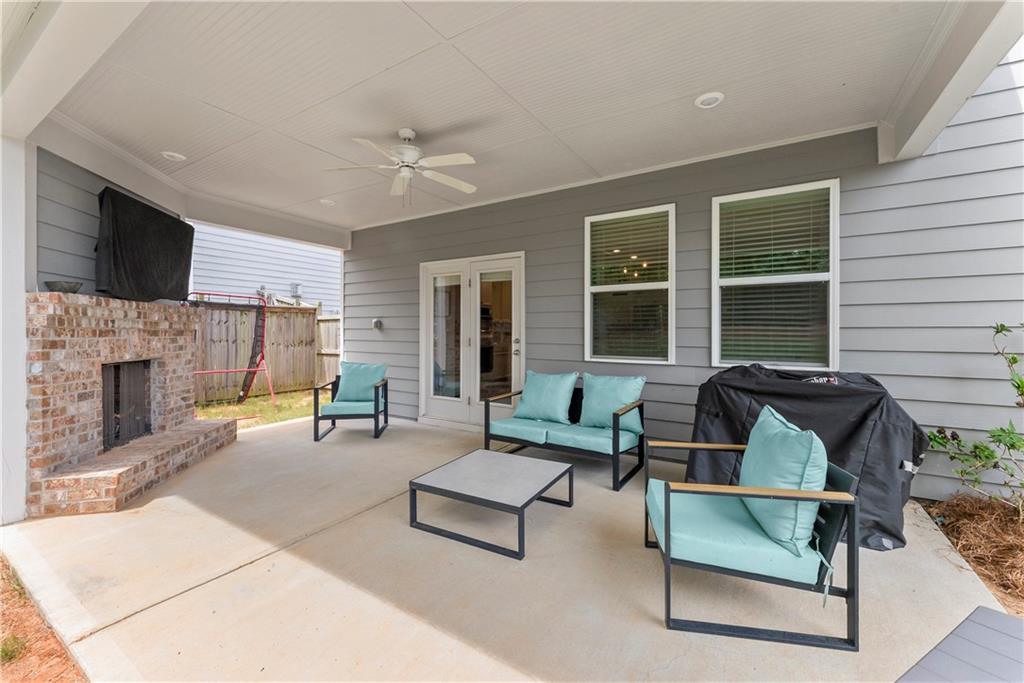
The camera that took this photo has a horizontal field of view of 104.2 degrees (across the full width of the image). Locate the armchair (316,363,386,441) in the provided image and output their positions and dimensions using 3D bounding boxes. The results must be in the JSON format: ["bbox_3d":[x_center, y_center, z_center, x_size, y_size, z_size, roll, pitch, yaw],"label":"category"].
[{"bbox_3d":[-1.940,0.704,4.910,0.670,0.840,0.710,0,1,-10],"label":"armchair"}]

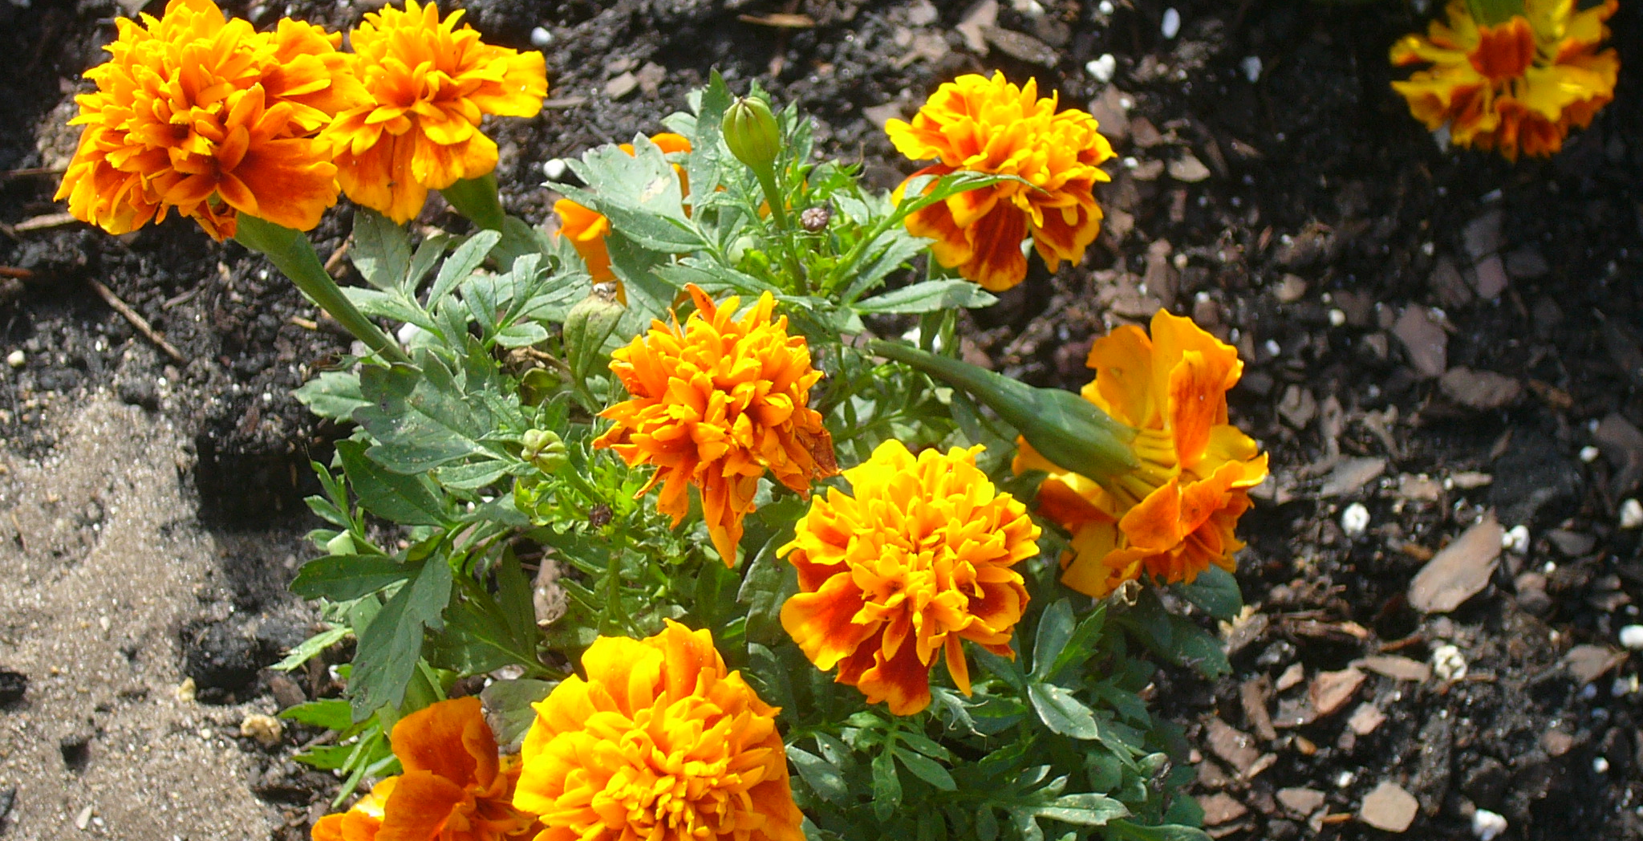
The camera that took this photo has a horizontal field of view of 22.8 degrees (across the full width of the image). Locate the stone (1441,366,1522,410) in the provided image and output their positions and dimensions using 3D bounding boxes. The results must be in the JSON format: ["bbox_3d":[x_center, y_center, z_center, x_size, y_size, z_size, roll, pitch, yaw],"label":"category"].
[{"bbox_3d":[0.145,-0.007,0.902,0.015,0.007,0.009,22,52,19],"label":"stone"}]

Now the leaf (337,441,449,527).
[{"bbox_3d":[-0.087,0.014,0.814,0.031,0.006,0.012,36,64,21],"label":"leaf"}]

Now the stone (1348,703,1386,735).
[{"bbox_3d":[0.118,0.065,0.882,0.008,0.004,0.006,0,45,0],"label":"stone"}]

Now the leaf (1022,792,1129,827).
[{"bbox_3d":[0.050,0.077,0.808,0.021,0.004,0.006,3,50,3],"label":"leaf"}]

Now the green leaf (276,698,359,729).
[{"bbox_3d":[-0.098,0.058,0.800,0.018,0.004,0.008,-1,30,-1],"label":"green leaf"}]

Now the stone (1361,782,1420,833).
[{"bbox_3d":[0.115,0.078,0.826,0.010,0.006,0.011,18,50,15],"label":"stone"}]

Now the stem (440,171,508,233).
[{"bbox_3d":[-0.070,-0.044,0.810,0.011,0.018,0.011,-33,31,-6],"label":"stem"}]

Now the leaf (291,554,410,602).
[{"bbox_3d":[-0.092,0.030,0.798,0.023,0.005,0.010,-7,57,-5],"label":"leaf"}]

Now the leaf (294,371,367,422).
[{"bbox_3d":[-0.100,-0.005,0.850,0.019,0.005,0.011,8,57,5],"label":"leaf"}]

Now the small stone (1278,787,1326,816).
[{"bbox_3d":[0.102,0.081,0.866,0.010,0.004,0.006,0,45,0],"label":"small stone"}]

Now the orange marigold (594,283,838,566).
[{"bbox_3d":[-0.021,0.001,0.806,0.047,0.036,0.052,1,61,-1],"label":"orange marigold"}]

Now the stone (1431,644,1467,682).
[{"bbox_3d":[0.137,0.053,0.893,0.008,0.007,0.008,0,45,0],"label":"stone"}]

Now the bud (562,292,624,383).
[{"bbox_3d":[-0.044,-0.016,0.795,0.011,0.018,0.011,13,30,-6],"label":"bud"}]

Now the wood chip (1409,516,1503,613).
[{"bbox_3d":[0.133,0.032,0.848,0.028,0.004,0.011,-39,67,-20],"label":"wood chip"}]

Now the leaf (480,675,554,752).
[{"bbox_3d":[-0.061,0.063,0.860,0.022,0.004,0.018,-1,45,-1],"label":"leaf"}]

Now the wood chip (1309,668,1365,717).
[{"bbox_3d":[0.104,0.055,0.830,0.013,0.004,0.007,-38,67,-20],"label":"wood chip"}]

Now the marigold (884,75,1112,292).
[{"bbox_3d":[0.035,-0.047,0.808,0.045,0.034,0.045,4,51,-5],"label":"marigold"}]

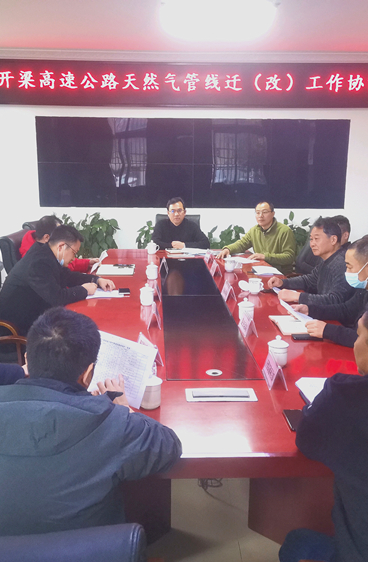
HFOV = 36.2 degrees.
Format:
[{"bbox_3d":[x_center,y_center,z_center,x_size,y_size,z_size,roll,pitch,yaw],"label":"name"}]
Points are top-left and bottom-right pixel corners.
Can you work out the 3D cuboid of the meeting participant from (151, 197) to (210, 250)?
[{"bbox_3d":[-0.070,-0.218,5.922,0.600,1.290,0.720,0,12,-2],"label":"meeting participant"}]

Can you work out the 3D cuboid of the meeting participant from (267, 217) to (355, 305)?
[{"bbox_3d":[0.958,0.181,4.114,0.700,1.260,0.560,-1,12,-7],"label":"meeting participant"}]

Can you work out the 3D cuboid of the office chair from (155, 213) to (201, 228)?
[{"bbox_3d":[-0.065,-0.148,6.049,0.620,1.100,0.660,0,12,-2],"label":"office chair"}]

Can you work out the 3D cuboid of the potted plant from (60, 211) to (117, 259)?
[{"bbox_3d":[-1.095,-0.296,6.897,0.680,1.030,0.650,0,12,-2],"label":"potted plant"}]

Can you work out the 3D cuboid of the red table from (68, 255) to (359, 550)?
[{"bbox_3d":[0.057,0.486,3.567,1.600,0.760,3.730,0,12,-3],"label":"red table"}]

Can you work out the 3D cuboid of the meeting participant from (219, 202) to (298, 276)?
[{"bbox_3d":[0.759,-0.084,5.329,0.600,1.280,0.720,11,16,41],"label":"meeting participant"}]

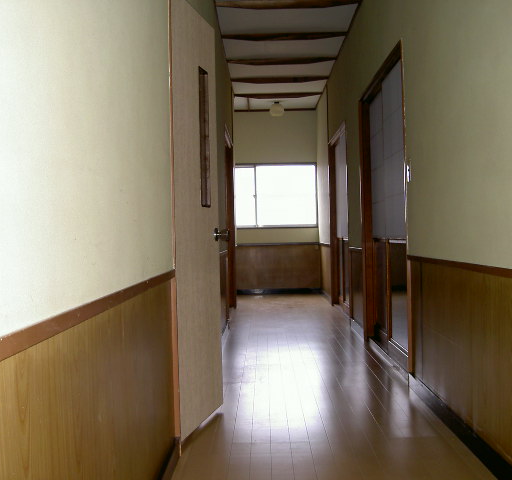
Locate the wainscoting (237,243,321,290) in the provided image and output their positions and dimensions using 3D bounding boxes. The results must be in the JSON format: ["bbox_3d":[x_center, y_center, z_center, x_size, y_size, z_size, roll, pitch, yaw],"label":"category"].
[{"bbox_3d":[0.322,0.381,10.245,1.199,0.662,0.030,-1,0,0],"label":"wainscoting"}]

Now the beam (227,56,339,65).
[{"bbox_3d":[0.261,-1.813,7.292,1.110,0.050,0.050,-1,0,0],"label":"beam"}]

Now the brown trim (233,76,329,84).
[{"bbox_3d":[0.271,-1.819,8.212,1.110,0.050,0.050,-1,0,0],"label":"brown trim"}]

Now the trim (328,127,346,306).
[{"bbox_3d":[0.920,-0.177,7.642,0.120,1.905,1.700,-1,0,0],"label":"trim"}]

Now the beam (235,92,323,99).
[{"bbox_3d":[0.287,-1.825,9.112,1.115,0.050,0.050,-1,0,0],"label":"beam"}]

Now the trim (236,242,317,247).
[{"bbox_3d":[0.315,0.066,10.243,1.184,0.043,0.030,-1,0,0],"label":"trim"}]

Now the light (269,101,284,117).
[{"bbox_3d":[0.284,-1.750,9.658,0.195,0.200,0.195,-1,0,0],"label":"light"}]

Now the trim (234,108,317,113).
[{"bbox_3d":[0.276,-1.844,10.232,1.157,0.041,0.030,-1,0,0],"label":"trim"}]

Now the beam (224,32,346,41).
[{"bbox_3d":[0.257,-1.808,6.432,1.112,0.050,0.050,-1,0,0],"label":"beam"}]

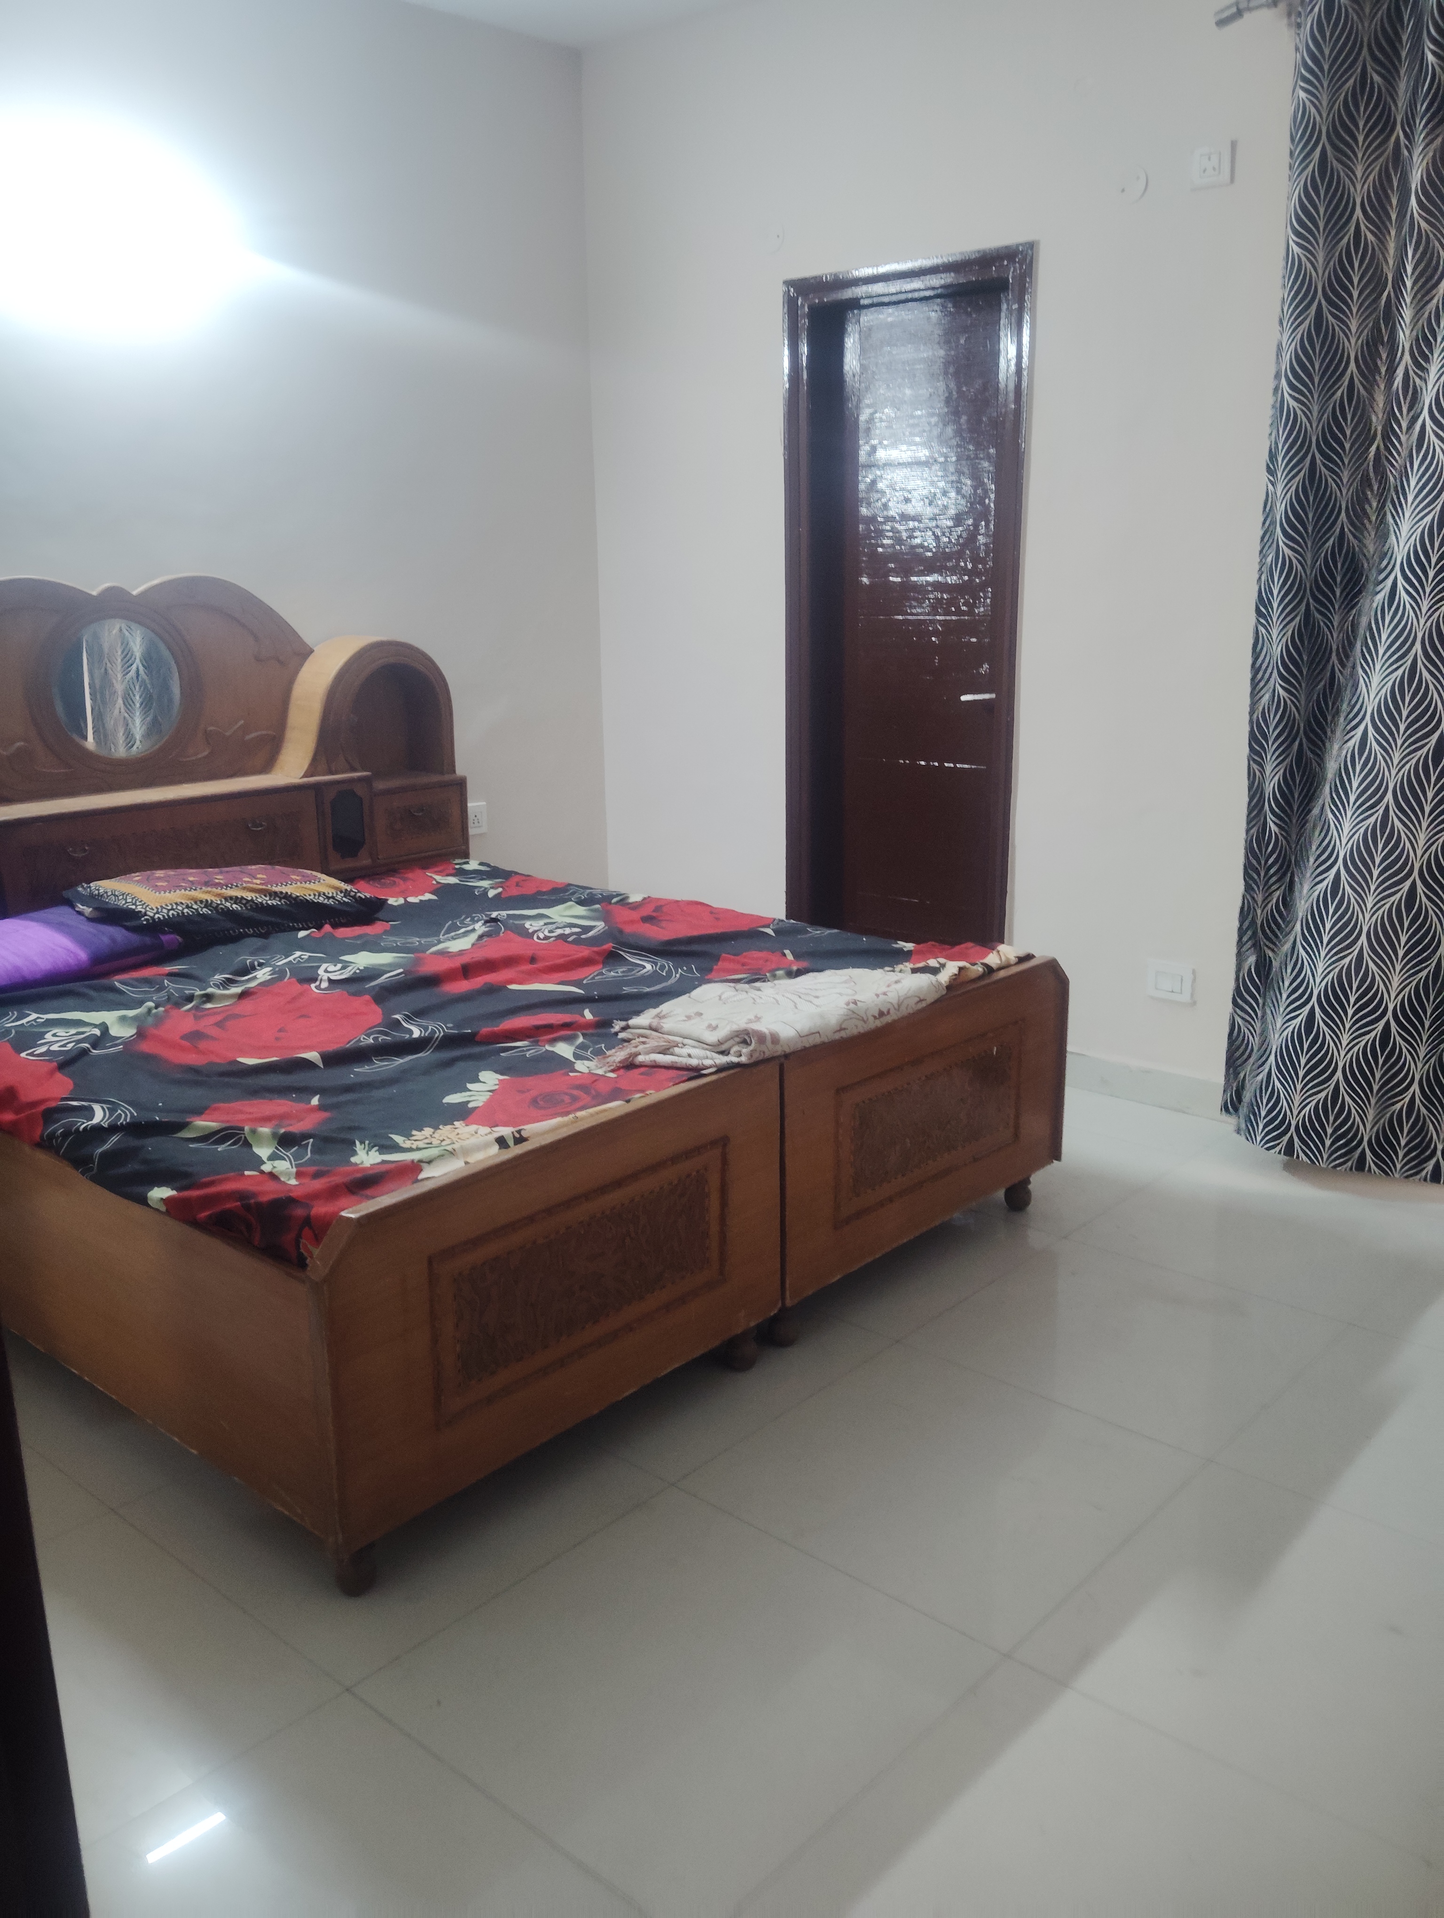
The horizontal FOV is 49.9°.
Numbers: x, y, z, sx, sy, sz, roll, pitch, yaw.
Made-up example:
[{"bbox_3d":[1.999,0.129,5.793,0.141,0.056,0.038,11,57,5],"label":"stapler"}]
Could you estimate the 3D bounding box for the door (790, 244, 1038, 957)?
[{"bbox_3d":[0.526,-0.805,4.420,0.800,2.155,0.150,11,18,40],"label":"door"}]

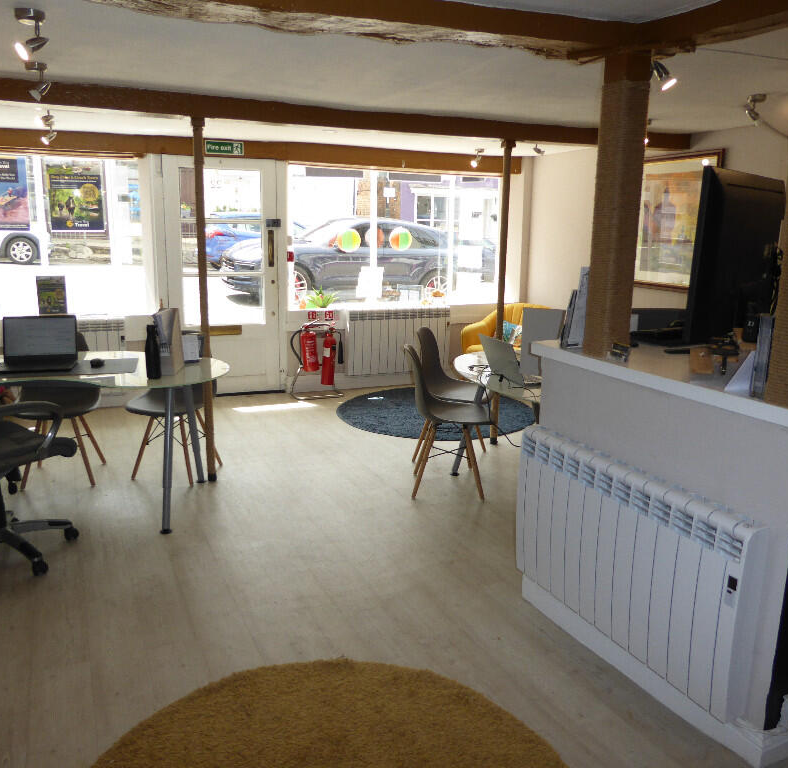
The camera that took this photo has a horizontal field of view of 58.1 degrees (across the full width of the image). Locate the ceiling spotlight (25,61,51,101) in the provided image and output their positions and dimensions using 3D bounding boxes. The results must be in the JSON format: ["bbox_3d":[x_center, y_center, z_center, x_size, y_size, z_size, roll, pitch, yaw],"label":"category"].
[{"bbox_3d":[-1.521,-1.288,3.035,0.085,0.140,0.100,12,17,39],"label":"ceiling spotlight"}]

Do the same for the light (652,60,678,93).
[{"bbox_3d":[1.101,-1.264,2.900,0.110,0.140,0.110,-2,13,-12],"label":"light"}]

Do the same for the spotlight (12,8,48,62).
[{"bbox_3d":[-1.150,-1.103,2.250,0.105,0.135,0.085,-12,18,-44],"label":"spotlight"}]

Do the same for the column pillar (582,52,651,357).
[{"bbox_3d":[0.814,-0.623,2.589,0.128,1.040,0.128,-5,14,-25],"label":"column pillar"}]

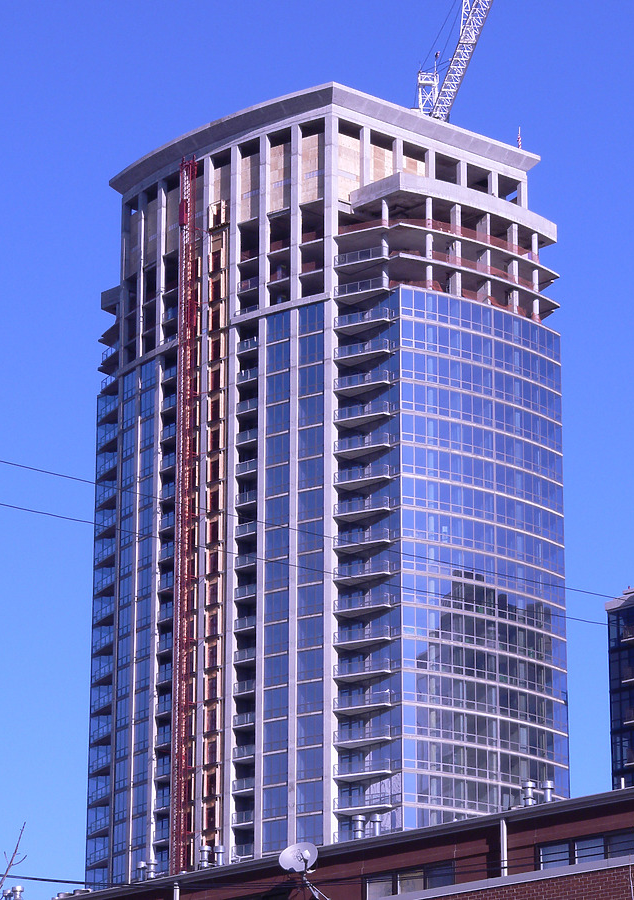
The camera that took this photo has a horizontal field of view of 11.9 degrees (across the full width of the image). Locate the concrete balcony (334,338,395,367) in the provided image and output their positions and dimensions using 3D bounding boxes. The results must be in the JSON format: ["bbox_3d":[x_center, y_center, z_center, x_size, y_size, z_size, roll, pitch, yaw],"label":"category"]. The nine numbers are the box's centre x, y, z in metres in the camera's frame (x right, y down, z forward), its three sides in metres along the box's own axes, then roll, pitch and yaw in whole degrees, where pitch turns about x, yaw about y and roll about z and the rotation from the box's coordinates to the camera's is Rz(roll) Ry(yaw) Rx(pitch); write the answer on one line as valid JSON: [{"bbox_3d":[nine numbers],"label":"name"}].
[{"bbox_3d":[4.360,-9.120,279.590,5.370,1.270,2.300,-13,-21,37],"label":"concrete balcony"}]

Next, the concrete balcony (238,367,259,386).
[{"bbox_3d":[-6.300,-7.018,296.519,3.000,1.250,1.350,-13,-20,40],"label":"concrete balcony"}]

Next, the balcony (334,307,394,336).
[{"bbox_3d":[4.722,-12.243,291.357,5.950,1.270,2.300,-10,-18,32],"label":"balcony"}]

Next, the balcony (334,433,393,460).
[{"bbox_3d":[4.575,-0.344,281.650,5.610,1.250,2.440,-10,-20,29],"label":"balcony"}]

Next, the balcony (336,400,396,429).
[{"bbox_3d":[4.718,-3.237,288.859,5.950,1.270,2.300,-10,-18,32],"label":"balcony"}]

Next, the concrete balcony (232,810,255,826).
[{"bbox_3d":[-6.388,34.677,284.954,3.000,1.250,1.350,-13,-20,40],"label":"concrete balcony"}]

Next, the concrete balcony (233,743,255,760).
[{"bbox_3d":[-6.232,27.998,280.341,2.900,1.200,1.500,-15,-23,40],"label":"concrete balcony"}]

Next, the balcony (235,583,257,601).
[{"bbox_3d":[-6.339,13.814,290.741,3.000,1.250,1.350,-13,-20,40],"label":"balcony"}]

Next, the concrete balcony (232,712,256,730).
[{"bbox_3d":[-5.910,24.830,277.800,3.090,1.270,1.800,-15,-23,41],"label":"concrete balcony"}]

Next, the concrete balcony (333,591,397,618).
[{"bbox_3d":[4.681,14.569,283.920,5.950,1.270,2.300,-10,-18,32],"label":"concrete balcony"}]

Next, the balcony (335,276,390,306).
[{"bbox_3d":[4.370,-14.860,281.350,5.370,1.270,2.300,-13,-21,37],"label":"balcony"}]

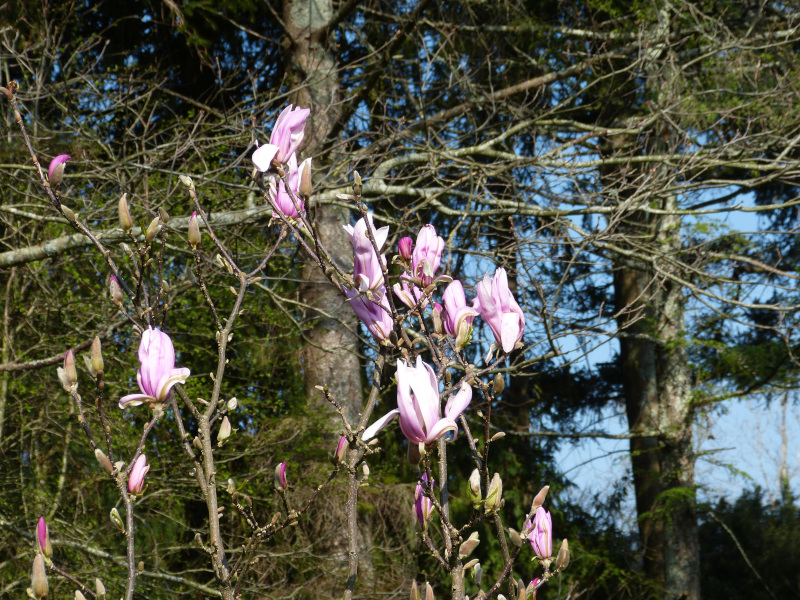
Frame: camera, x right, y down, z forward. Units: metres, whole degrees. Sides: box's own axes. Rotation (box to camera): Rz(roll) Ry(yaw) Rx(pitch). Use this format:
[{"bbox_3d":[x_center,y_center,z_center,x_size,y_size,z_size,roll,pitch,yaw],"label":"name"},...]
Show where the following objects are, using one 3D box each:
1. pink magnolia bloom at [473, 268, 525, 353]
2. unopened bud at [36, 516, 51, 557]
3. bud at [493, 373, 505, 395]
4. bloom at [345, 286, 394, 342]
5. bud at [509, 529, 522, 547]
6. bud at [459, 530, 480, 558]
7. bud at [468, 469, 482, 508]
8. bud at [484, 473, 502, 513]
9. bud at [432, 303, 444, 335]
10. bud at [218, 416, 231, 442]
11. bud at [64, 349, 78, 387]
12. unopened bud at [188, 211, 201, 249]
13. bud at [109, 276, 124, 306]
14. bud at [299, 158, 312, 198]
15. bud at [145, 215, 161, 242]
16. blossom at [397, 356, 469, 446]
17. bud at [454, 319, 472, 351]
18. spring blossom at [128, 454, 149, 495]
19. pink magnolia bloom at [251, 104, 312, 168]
[{"bbox_3d":[0.122,0.013,2.950,0.061,0.103,0.059,-7,-3,0],"label":"pink magnolia bloom"},{"bbox_3d":[-0.404,0.268,2.700,0.014,0.045,0.014,-10,-3,0],"label":"unopened bud"},{"bbox_3d":[0.115,0.098,2.780,0.013,0.026,0.013,2,-3,0],"label":"bud"},{"bbox_3d":[-0.039,0.018,3.020,0.047,0.085,0.048,-30,-3,0],"label":"bloom"},{"bbox_3d":[0.129,0.264,2.650,0.011,0.026,0.011,-29,-3,0],"label":"bud"},{"bbox_3d":[0.086,0.303,2.950,0.017,0.036,0.017,29,-3,0],"label":"bud"},{"bbox_3d":[0.085,0.210,2.650,0.015,0.044,0.015,-1,-3,0],"label":"bud"},{"bbox_3d":[0.116,0.239,2.950,0.020,0.048,0.019,11,-3,0],"label":"bud"},{"bbox_3d":[0.045,0.022,2.750,0.013,0.038,0.013,-2,-3,0],"label":"bud"},{"bbox_3d":[-0.221,0.163,3.000,0.015,0.032,0.015,15,-3,0],"label":"bud"},{"bbox_3d":[-0.378,0.079,2.740,0.014,0.041,0.014,-9,-3,0],"label":"bud"},{"bbox_3d":[-0.237,-0.081,2.750,0.014,0.044,0.014,2,-3,0],"label":"unopened bud"},{"bbox_3d":[-0.334,-0.010,2.800,0.015,0.036,0.015,-18,-3,0],"label":"bud"},{"bbox_3d":[-0.110,-0.142,2.780,0.015,0.047,0.015,6,-3,0],"label":"bud"},{"bbox_3d":[-0.312,-0.089,3.000,0.016,0.035,0.015,27,-3,0],"label":"bud"},{"bbox_3d":[0.039,0.112,2.660,0.085,0.097,0.076,-2,-3,0],"label":"blossom"},{"bbox_3d":[0.071,0.041,2.720,0.015,0.036,0.015,11,-3,0],"label":"bud"},{"bbox_3d":[-0.291,0.195,2.650,0.017,0.047,0.017,15,-3,0],"label":"spring blossom"},{"bbox_3d":[-0.151,-0.205,3.000,0.063,0.089,0.059,15,-3,0],"label":"pink magnolia bloom"}]

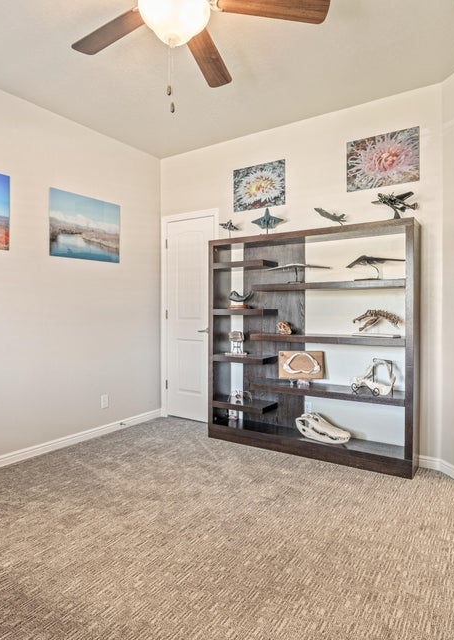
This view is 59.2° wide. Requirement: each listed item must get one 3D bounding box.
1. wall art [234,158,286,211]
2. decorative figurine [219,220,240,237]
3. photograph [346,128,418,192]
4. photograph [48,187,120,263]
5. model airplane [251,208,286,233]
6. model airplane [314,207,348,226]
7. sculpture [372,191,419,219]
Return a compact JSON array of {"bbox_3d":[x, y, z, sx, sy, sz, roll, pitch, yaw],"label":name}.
[{"bbox_3d":[0.281,-1.192,3.574,0.520,0.386,0.020,1,2,34],"label":"wall art"},{"bbox_3d":[0.025,-0.776,3.537,0.175,0.159,0.205,0,2,-3],"label":"decorative figurine"},{"bbox_3d":[1.155,-1.191,2.989,0.518,0.385,0.020,1,2,34],"label":"photograph"},{"bbox_3d":[-1.202,-0.793,3.480,0.020,0.541,0.717,1,2,34],"label":"photograph"},{"bbox_3d":[0.343,-0.792,3.330,0.262,0.202,0.310,0,2,7],"label":"model airplane"},{"bbox_3d":[0.785,-0.768,3.045,0.235,0.169,0.170,0,2,6],"label":"model airplane"},{"bbox_3d":[1.176,-0.767,2.793,0.280,0.182,0.370,-1,2,-20],"label":"sculpture"}]

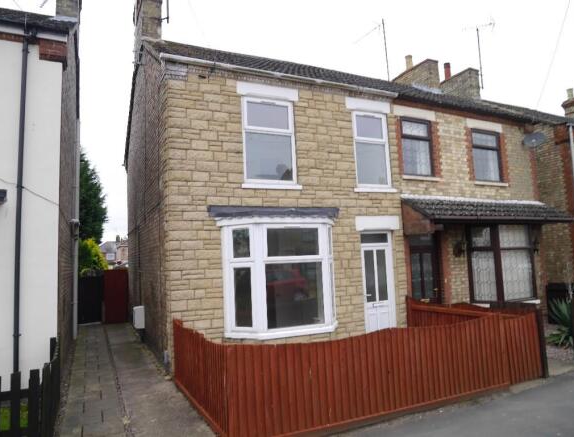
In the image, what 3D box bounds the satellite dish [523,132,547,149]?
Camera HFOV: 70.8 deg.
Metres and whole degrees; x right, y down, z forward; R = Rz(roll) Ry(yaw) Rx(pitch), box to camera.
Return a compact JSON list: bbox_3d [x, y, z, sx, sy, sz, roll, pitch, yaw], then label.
[{"bbox_3d":[6.344,-1.982,10.327,0.500,0.420,0.330,-5,-6,31],"label":"satellite dish"}]

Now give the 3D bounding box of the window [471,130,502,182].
[{"bbox_3d":[4.978,-1.539,10.121,1.050,1.300,0.090,0,-6,-26],"label":"window"}]

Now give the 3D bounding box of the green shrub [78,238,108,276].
[{"bbox_3d":[-6.503,2.026,13.375,1.500,2.750,1.500,0,-6,-25],"label":"green shrub"}]

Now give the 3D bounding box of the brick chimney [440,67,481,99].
[{"bbox_3d":[6.467,-4.804,15.618,0.480,1.100,1.930,0,-6,-26],"label":"brick chimney"}]

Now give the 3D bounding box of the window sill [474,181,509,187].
[{"bbox_3d":[4.970,-0.825,9.794,1.150,0.085,0.140,0,-6,-25],"label":"window sill"}]

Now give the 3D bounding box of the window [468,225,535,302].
[{"bbox_3d":[5.108,0.992,9.500,1.790,1.760,0.500,0,-6,-26],"label":"window"}]

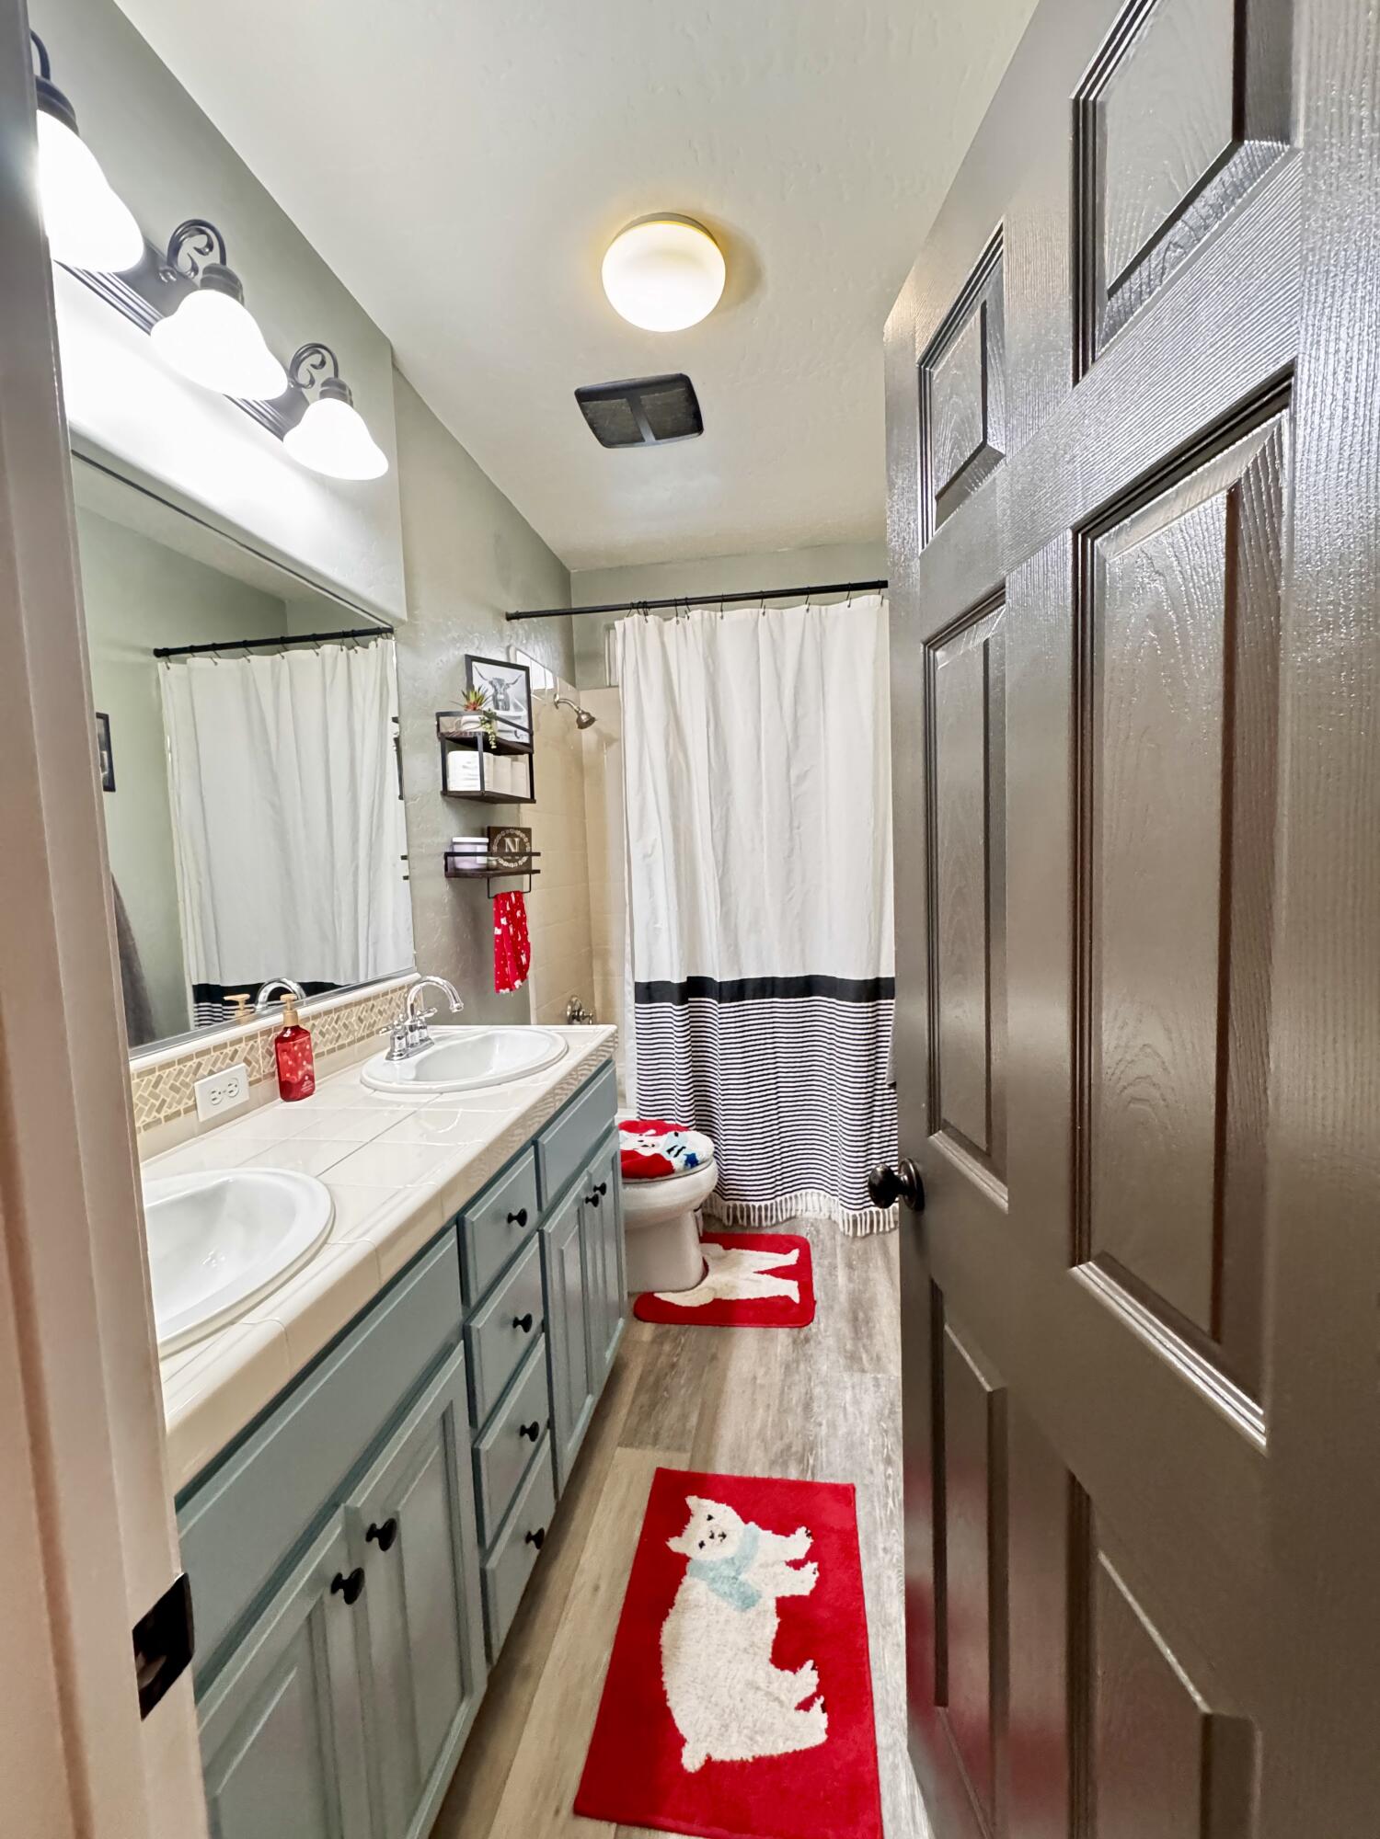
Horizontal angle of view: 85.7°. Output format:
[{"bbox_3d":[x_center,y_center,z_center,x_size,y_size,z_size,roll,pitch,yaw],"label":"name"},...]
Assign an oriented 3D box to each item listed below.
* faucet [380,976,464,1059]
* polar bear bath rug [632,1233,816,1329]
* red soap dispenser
[{"bbox_3d":[-0.607,0.223,1.747,0.175,0.180,0.230,-1,5,9],"label":"faucet"},{"bbox_3d":[0.132,1.166,2.452,0.555,0.016,0.530,-1,5,9],"label":"polar bear bath rug"},{"bbox_3d":[-0.787,0.254,1.479,0.044,0.208,0.062,-1,5,9],"label":"red soap dispenser"}]

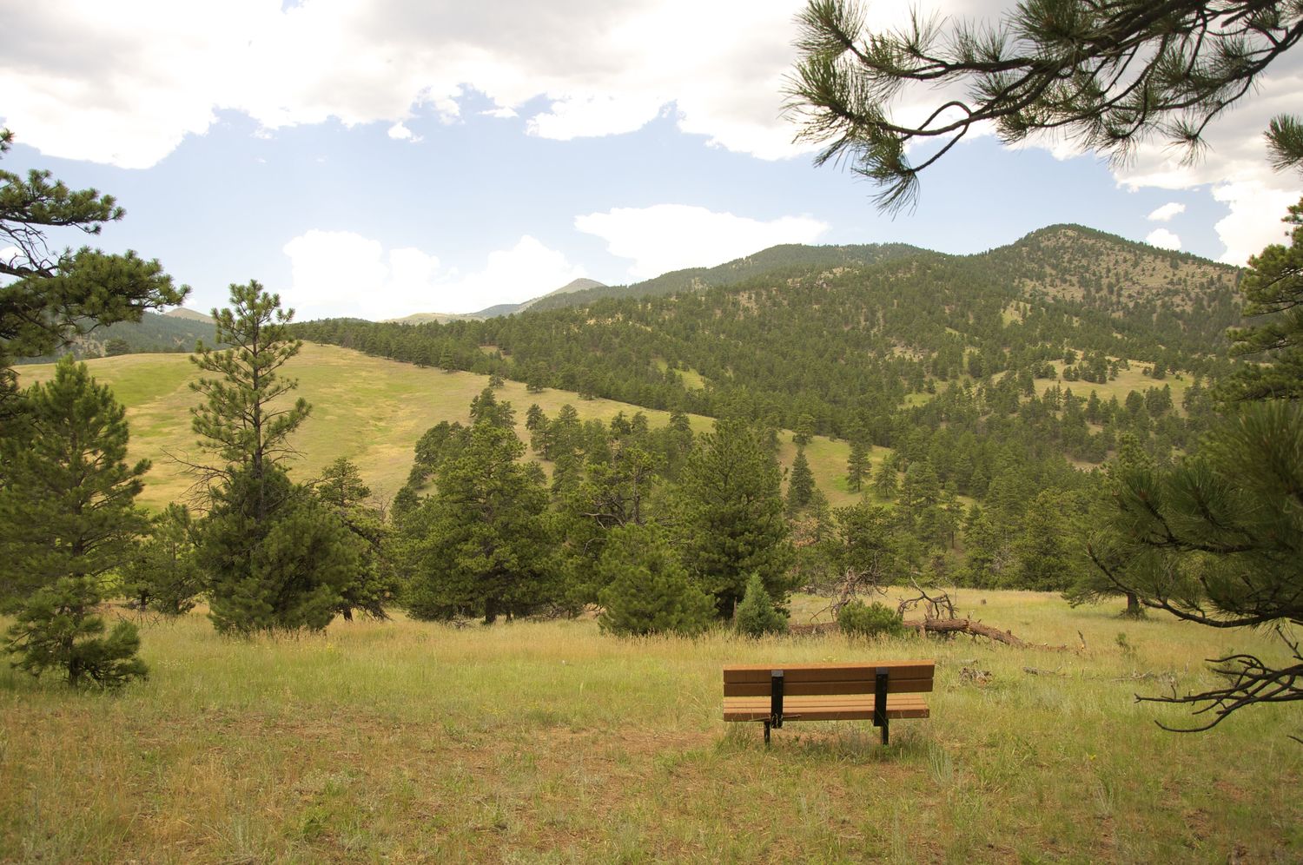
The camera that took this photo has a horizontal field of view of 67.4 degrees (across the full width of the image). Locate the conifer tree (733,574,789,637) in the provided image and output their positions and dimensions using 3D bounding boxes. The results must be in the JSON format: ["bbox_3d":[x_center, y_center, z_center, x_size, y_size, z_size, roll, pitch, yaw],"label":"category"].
[{"bbox_3d":[2.332,3.710,20.800,1.128,1.410,1.072,-1,-2,0],"label":"conifer tree"}]

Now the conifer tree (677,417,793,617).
[{"bbox_3d":[2.224,2.319,26.000,3.119,5.478,2.963,-1,-2,0],"label":"conifer tree"}]

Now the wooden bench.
[{"bbox_3d":[1.737,2.655,9.600,2.000,0.880,0.640,-1,-2,5],"label":"wooden bench"}]

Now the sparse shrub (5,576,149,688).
[{"bbox_3d":[-8.420,2.931,14.300,2.088,1.671,1.984,-1,-2,0],"label":"sparse shrub"}]

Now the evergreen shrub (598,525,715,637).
[{"bbox_3d":[0.108,3.211,20.800,2.495,2.452,2.370,-1,-2,0],"label":"evergreen shrub"}]

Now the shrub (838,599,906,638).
[{"bbox_3d":[4.368,3.704,19.300,1.349,0.825,1.281,-1,-2,0],"label":"shrub"}]

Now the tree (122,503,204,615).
[{"bbox_3d":[-15.536,4.058,31.000,3.039,3.621,2.887,-1,-2,0],"label":"tree"}]

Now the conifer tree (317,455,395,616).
[{"bbox_3d":[-8.420,2.957,27.000,2.619,4.590,2.488,-1,-2,0],"label":"conifer tree"}]

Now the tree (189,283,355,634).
[{"bbox_3d":[-8.777,0.645,22.500,3.731,8.167,3.545,-1,-2,0],"label":"tree"}]

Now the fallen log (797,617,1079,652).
[{"bbox_3d":[5.267,3.961,18.800,5.331,0.420,0.500,-2,-2,27],"label":"fallen log"}]

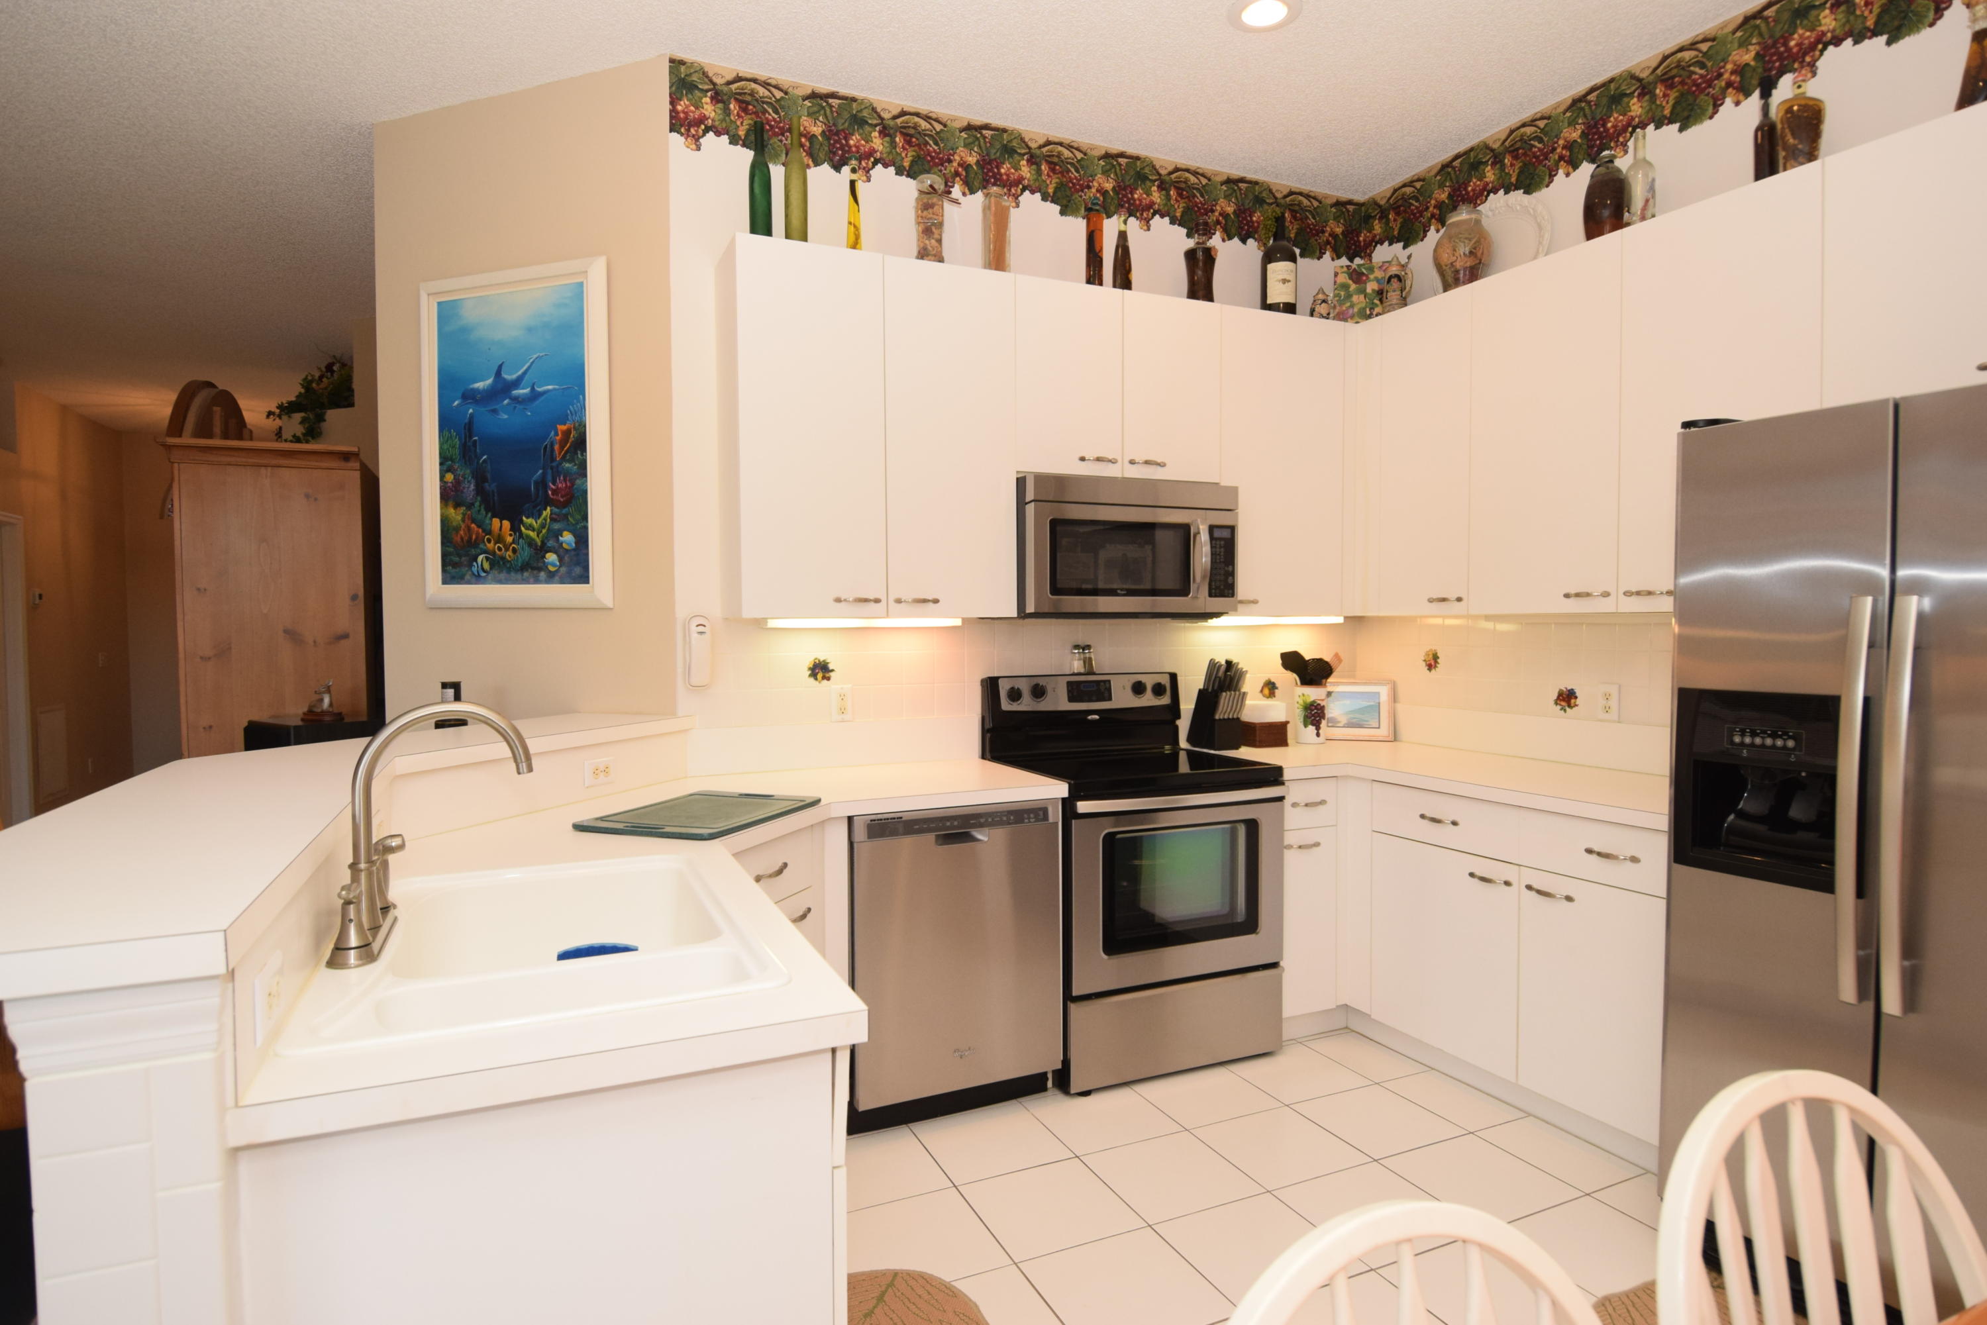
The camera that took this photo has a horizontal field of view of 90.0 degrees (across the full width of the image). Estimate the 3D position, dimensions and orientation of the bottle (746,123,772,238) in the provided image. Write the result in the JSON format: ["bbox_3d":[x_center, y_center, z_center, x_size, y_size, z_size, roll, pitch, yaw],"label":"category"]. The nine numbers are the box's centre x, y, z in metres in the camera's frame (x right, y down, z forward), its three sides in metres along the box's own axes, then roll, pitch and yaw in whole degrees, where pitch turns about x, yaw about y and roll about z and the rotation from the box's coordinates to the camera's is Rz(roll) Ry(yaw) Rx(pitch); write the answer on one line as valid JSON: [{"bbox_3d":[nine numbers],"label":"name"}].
[{"bbox_3d":[-0.656,-1.343,2.804,0.063,0.360,0.063,-1,2,-24],"label":"bottle"}]

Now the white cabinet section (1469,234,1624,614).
[{"bbox_3d":[1.754,-0.670,2.997,0.307,1.046,0.483,-1,2,-24],"label":"white cabinet section"}]

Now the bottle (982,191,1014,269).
[{"bbox_3d":[0.014,-1.332,3.125,0.072,0.314,0.072,-1,2,-24],"label":"bottle"}]

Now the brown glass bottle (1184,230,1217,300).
[{"bbox_3d":[0.716,-1.357,3.433,0.107,0.321,0.107,0,2,0],"label":"brown glass bottle"}]

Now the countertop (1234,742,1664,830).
[{"bbox_3d":[1.416,0.348,3.063,0.915,0.039,1.727,-1,2,-24],"label":"countertop"}]

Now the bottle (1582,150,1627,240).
[{"bbox_3d":[1.761,-1.324,2.850,0.115,0.284,0.115,-1,2,-24],"label":"bottle"}]

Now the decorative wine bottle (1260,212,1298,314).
[{"bbox_3d":[1.030,-1.411,3.572,0.128,0.413,0.128,-1,2,-24],"label":"decorative wine bottle"}]

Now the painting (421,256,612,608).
[{"bbox_3d":[-1.500,-0.692,3.112,0.742,1.045,0.035,0,2,20],"label":"painting"}]

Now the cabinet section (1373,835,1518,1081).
[{"bbox_3d":[1.589,0.834,3.050,0.600,0.598,0.525,-1,2,-24],"label":"cabinet section"}]

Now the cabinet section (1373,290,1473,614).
[{"bbox_3d":[1.578,-0.682,3.394,0.307,1.046,0.385,-1,2,-24],"label":"cabinet section"}]

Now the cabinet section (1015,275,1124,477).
[{"bbox_3d":[0.180,-0.894,3.259,0.380,0.598,0.312,-1,2,-24],"label":"cabinet section"}]

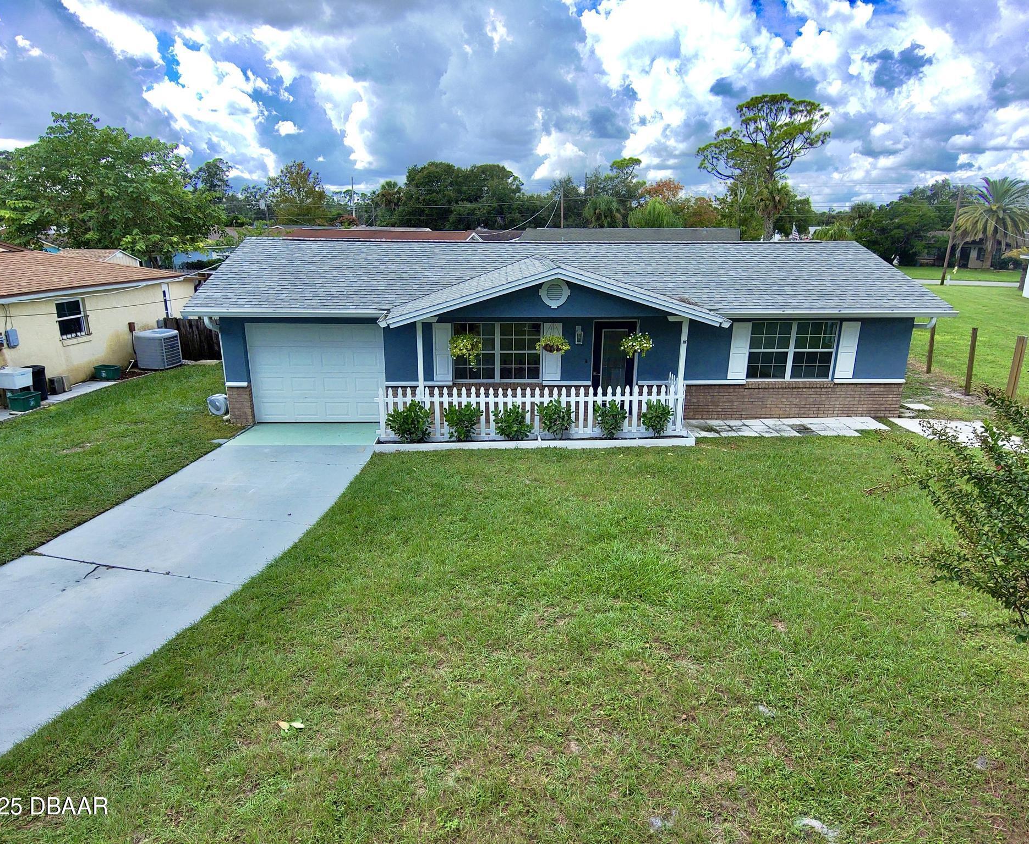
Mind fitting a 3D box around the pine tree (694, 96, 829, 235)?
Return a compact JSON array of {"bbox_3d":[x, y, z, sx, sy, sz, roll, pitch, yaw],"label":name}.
[{"bbox_3d":[17.707,-16.645,49.290,9.700,12.985,9.700,6,17,18],"label":"pine tree"}]

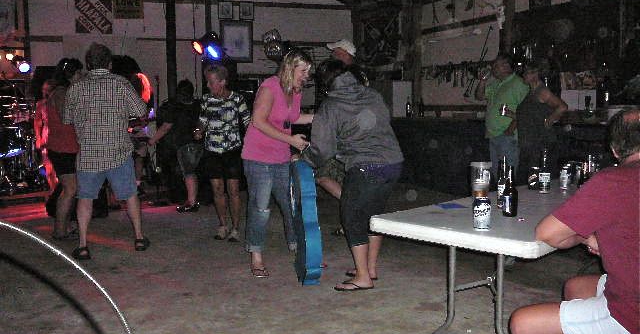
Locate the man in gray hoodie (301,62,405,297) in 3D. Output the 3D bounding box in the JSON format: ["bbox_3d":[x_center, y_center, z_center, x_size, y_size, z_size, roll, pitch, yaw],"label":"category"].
[{"bbox_3d":[0.216,0.040,4.433,0.620,1.530,0.500,3,6,23],"label":"man in gray hoodie"}]

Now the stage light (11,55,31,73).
[{"bbox_3d":[-4.077,-1.395,8.809,0.210,0.210,0.280,-3,18,-28],"label":"stage light"}]

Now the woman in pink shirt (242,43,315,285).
[{"bbox_3d":[-0.326,-0.049,4.846,0.440,1.610,0.470,4,7,35],"label":"woman in pink shirt"}]

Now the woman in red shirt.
[{"bbox_3d":[-2.336,-0.174,5.962,0.380,1.620,0.440,-4,7,-37],"label":"woman in red shirt"}]

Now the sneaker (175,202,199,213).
[{"bbox_3d":[-1.508,0.455,7.417,0.280,0.110,0.105,-2,6,-21],"label":"sneaker"}]

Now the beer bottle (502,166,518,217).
[{"bbox_3d":[0.809,0.102,2.742,0.063,0.217,0.063,0,5,0],"label":"beer bottle"}]

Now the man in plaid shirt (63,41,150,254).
[{"bbox_3d":[-1.815,-0.140,5.500,0.700,1.760,0.520,-2,5,-16],"label":"man in plaid shirt"}]

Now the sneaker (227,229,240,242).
[{"bbox_3d":[-0.785,0.612,5.904,0.105,0.100,0.270,1,6,11],"label":"sneaker"}]

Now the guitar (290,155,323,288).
[{"bbox_3d":[-0.098,0.381,4.480,0.120,0.880,0.350,-6,5,-14],"label":"guitar"}]

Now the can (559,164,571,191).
[{"bbox_3d":[1.409,0.065,3.717,0.066,0.122,0.066,0,5,0],"label":"can"}]

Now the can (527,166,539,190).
[{"bbox_3d":[1.221,0.066,3.715,0.066,0.122,0.066,0,5,0],"label":"can"}]

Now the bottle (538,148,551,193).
[{"bbox_3d":[1.237,0.023,3.546,0.062,0.235,0.062,0,5,0],"label":"bottle"}]

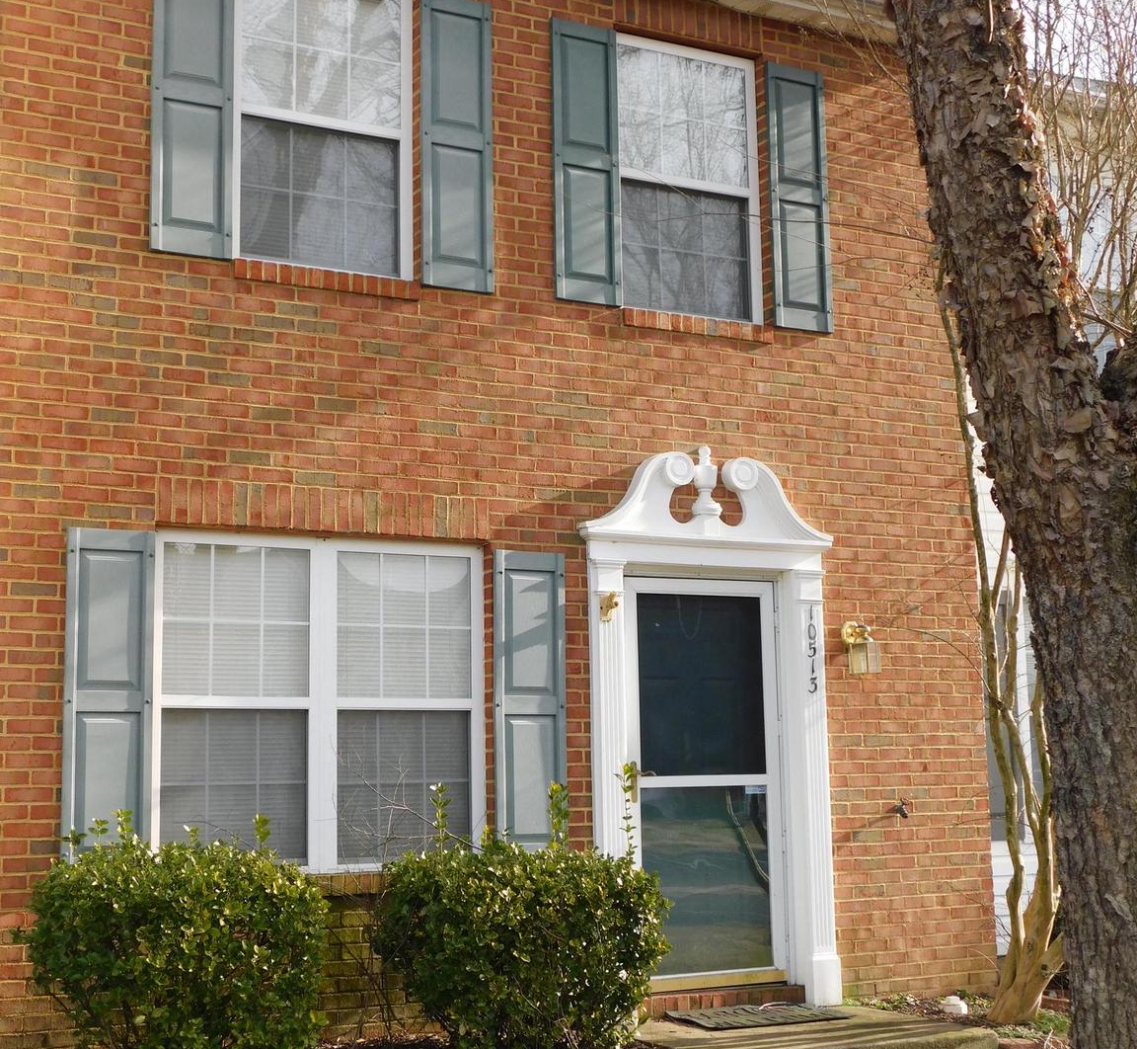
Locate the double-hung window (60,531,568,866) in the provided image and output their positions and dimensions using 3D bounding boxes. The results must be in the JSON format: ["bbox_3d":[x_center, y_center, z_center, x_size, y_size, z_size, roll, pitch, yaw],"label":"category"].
[{"bbox_3d":[-1.068,0.805,7.802,2.332,1.473,0.140,3,-9,-27],"label":"double-hung window"}]

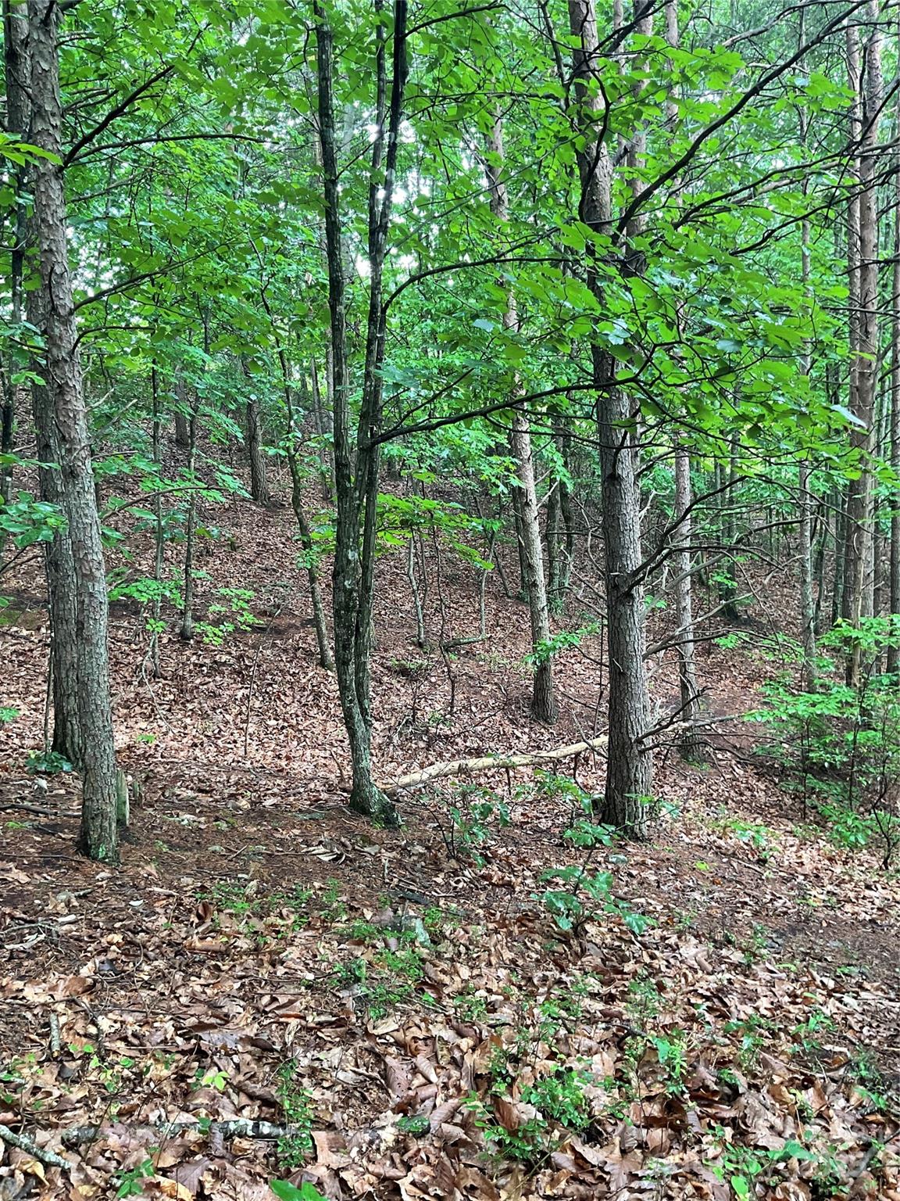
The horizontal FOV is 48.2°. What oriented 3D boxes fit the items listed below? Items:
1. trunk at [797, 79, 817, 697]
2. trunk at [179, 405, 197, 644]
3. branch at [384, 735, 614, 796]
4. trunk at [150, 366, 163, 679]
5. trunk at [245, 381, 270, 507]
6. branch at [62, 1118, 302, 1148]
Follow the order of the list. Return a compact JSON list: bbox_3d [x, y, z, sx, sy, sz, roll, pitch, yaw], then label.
[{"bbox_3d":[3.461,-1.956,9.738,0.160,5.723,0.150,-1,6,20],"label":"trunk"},{"bbox_3d":[-2.647,-0.776,10.193,0.110,2.400,0.110,1,5,-15],"label":"trunk"},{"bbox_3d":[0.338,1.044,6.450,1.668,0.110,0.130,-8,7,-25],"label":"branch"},{"bbox_3d":[-2.678,-0.690,9.173,0.090,2.841,0.090,1,5,0],"label":"trunk"},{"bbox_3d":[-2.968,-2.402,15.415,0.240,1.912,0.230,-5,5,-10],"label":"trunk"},{"bbox_3d":[-0.657,1.302,2.460,0.591,0.050,0.060,-2,5,2],"label":"branch"}]

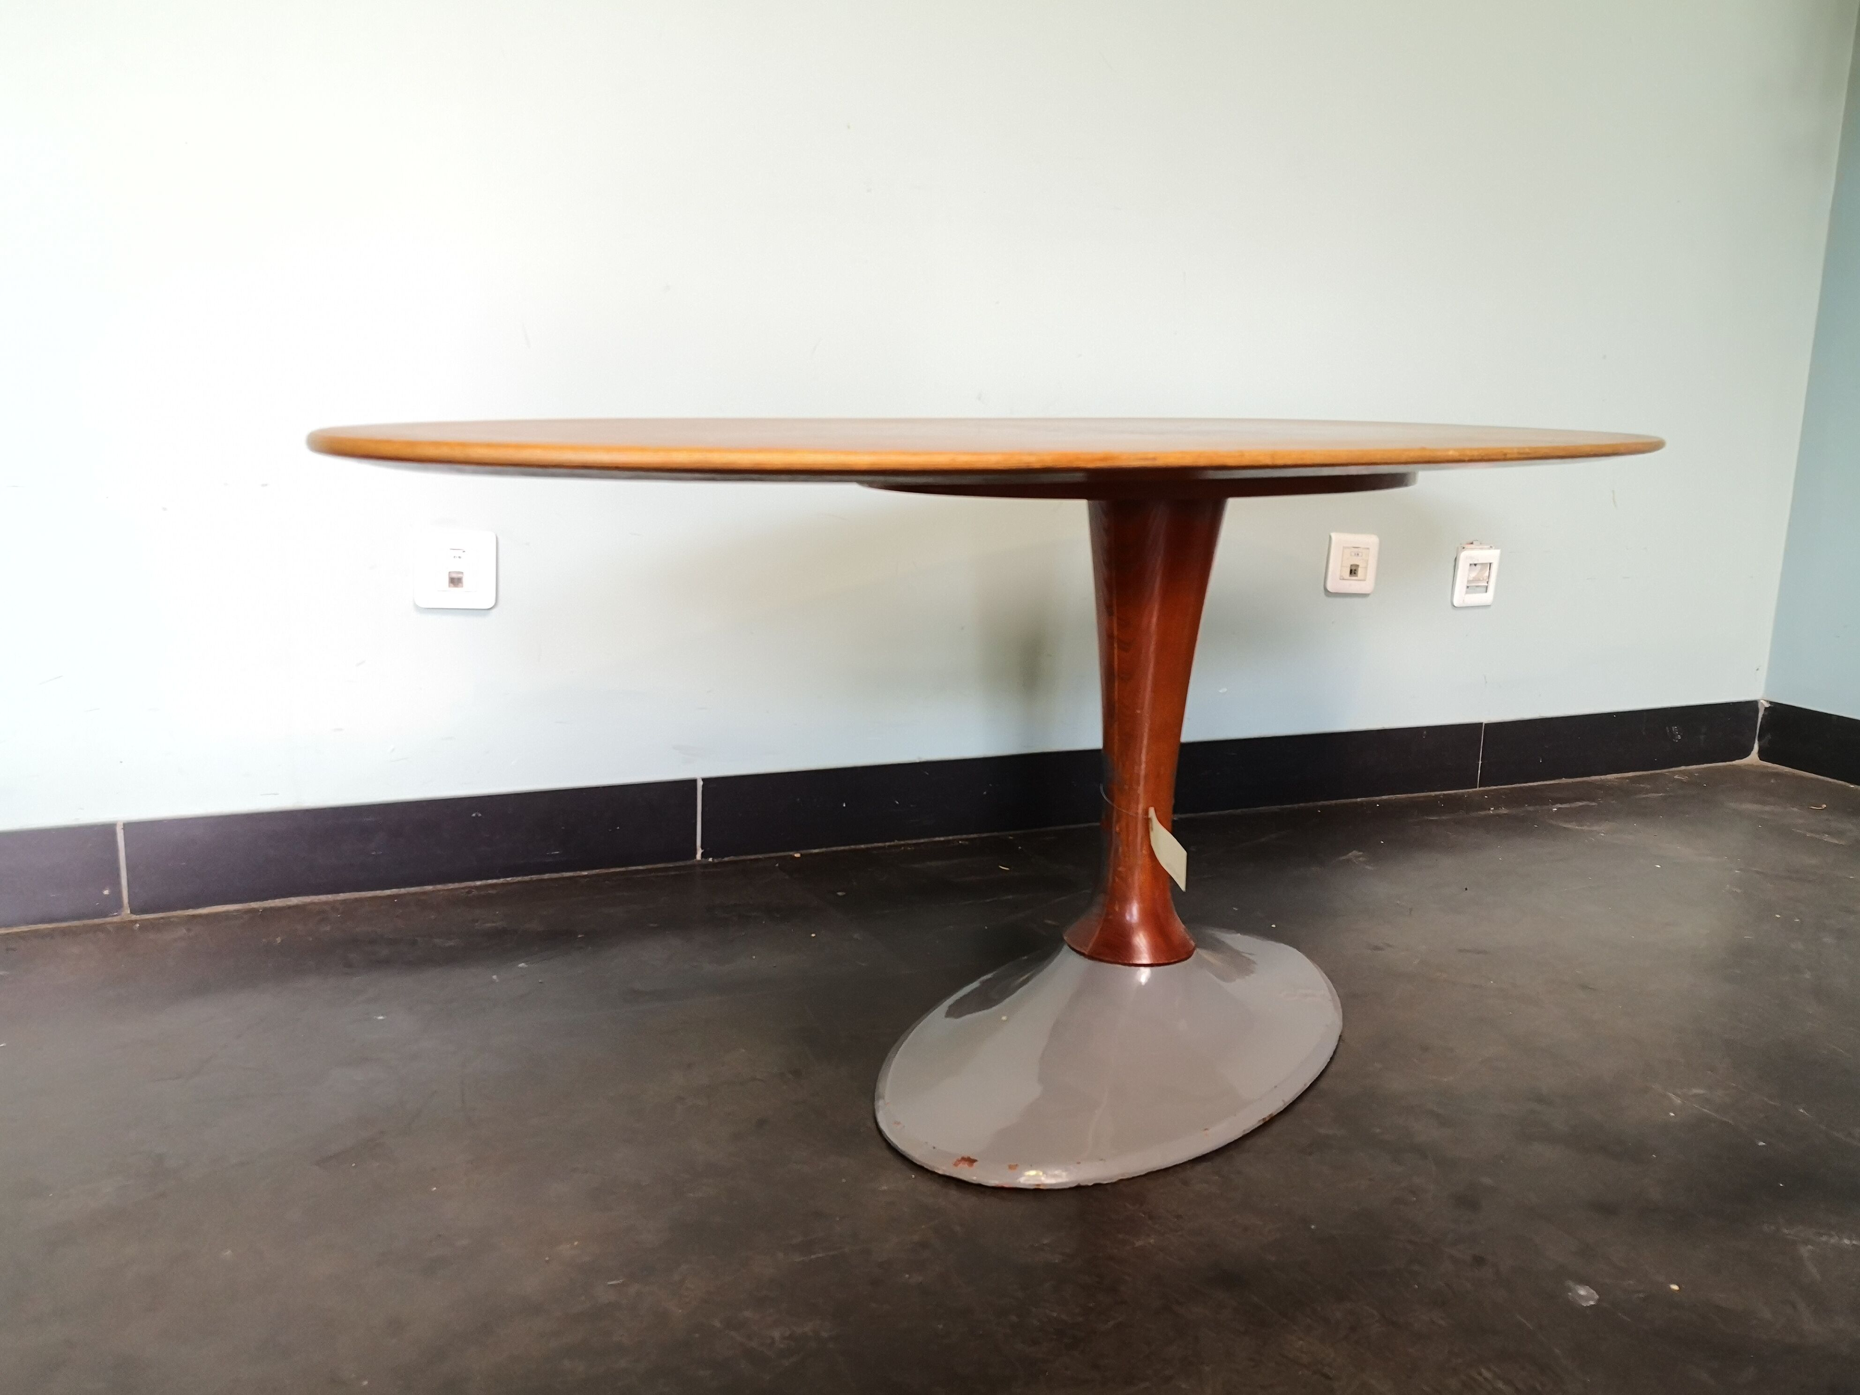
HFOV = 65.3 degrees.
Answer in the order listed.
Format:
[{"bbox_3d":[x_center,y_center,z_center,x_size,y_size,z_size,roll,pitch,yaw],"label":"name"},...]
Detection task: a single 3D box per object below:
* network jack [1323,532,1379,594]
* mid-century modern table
[{"bbox_3d":[0.582,-0.186,2.011,0.082,0.082,0.011,-3,12,-23],"label":"network jack"},{"bbox_3d":[0.180,0.037,1.225,0.714,0.524,1.459,8,13,32],"label":"mid-century modern table"}]

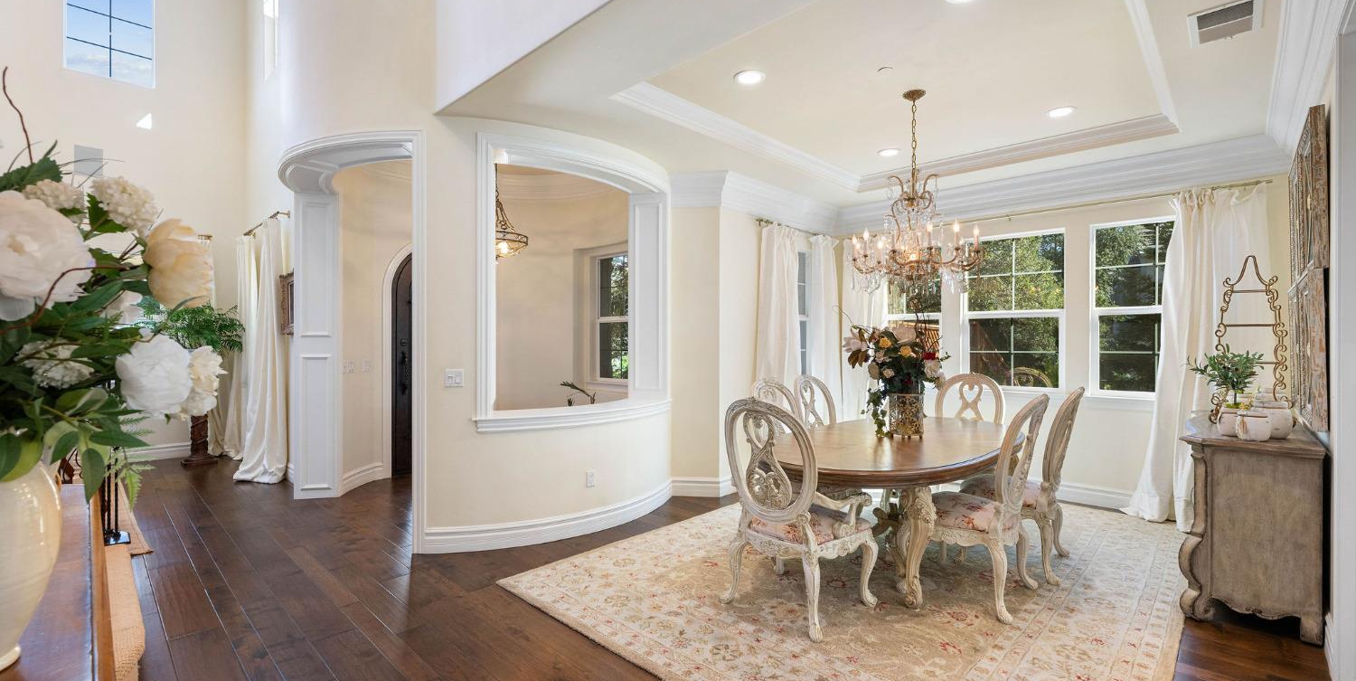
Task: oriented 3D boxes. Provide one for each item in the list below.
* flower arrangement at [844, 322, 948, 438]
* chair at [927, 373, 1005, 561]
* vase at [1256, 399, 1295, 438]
[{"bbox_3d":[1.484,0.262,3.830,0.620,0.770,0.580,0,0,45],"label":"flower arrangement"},{"bbox_3d":[2.197,0.820,4.492,0.600,1.101,0.640,0,0,45],"label":"chair"},{"bbox_3d":[2.927,0.400,2.788,0.165,0.155,0.165,0,0,45],"label":"vase"}]

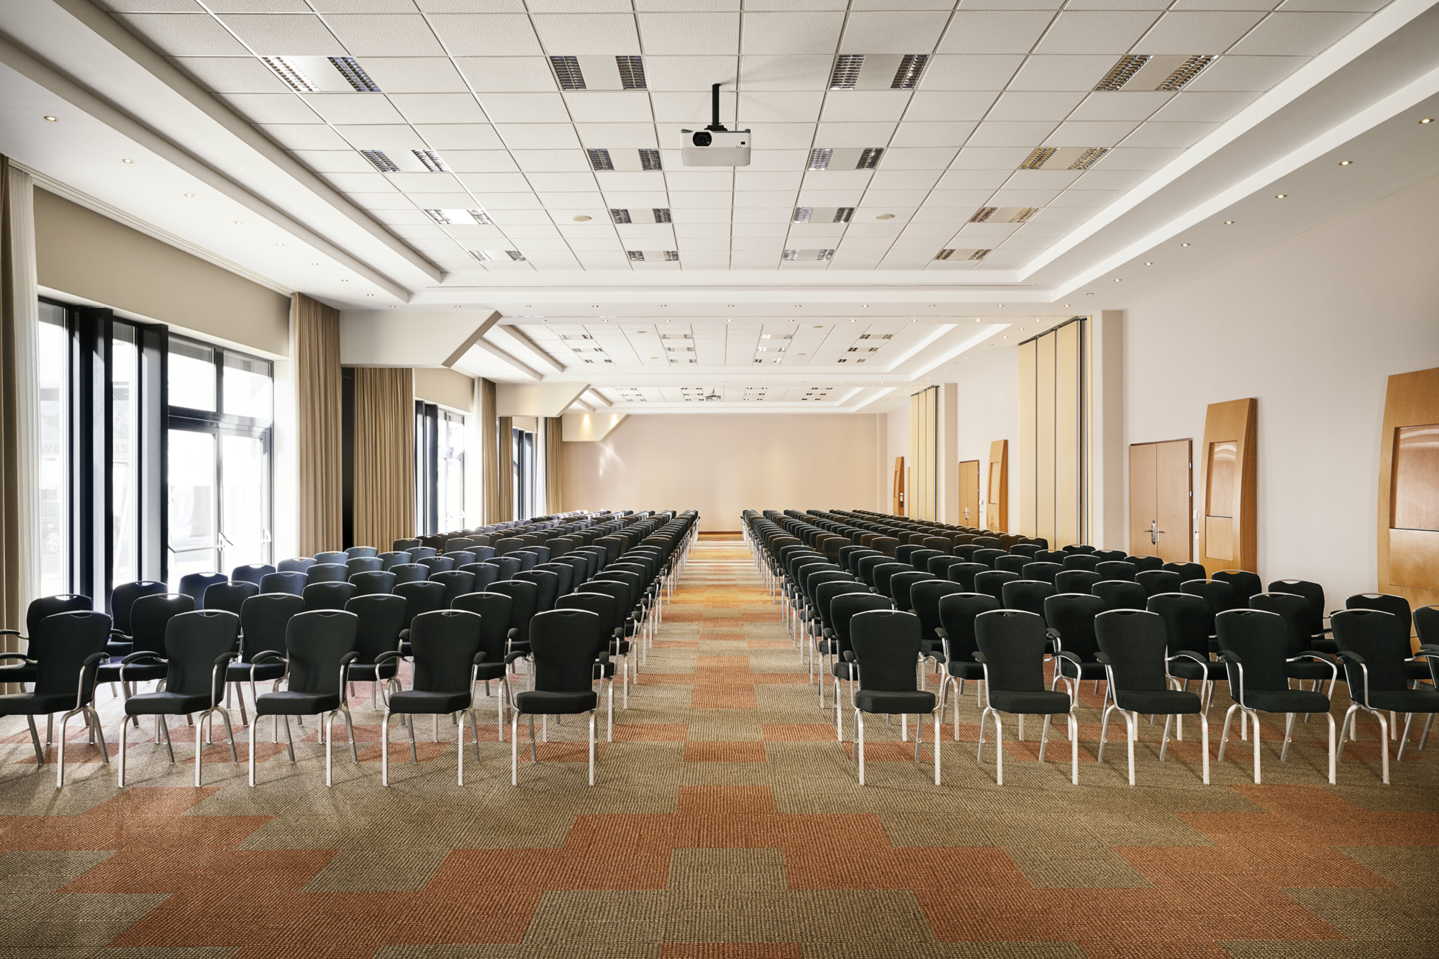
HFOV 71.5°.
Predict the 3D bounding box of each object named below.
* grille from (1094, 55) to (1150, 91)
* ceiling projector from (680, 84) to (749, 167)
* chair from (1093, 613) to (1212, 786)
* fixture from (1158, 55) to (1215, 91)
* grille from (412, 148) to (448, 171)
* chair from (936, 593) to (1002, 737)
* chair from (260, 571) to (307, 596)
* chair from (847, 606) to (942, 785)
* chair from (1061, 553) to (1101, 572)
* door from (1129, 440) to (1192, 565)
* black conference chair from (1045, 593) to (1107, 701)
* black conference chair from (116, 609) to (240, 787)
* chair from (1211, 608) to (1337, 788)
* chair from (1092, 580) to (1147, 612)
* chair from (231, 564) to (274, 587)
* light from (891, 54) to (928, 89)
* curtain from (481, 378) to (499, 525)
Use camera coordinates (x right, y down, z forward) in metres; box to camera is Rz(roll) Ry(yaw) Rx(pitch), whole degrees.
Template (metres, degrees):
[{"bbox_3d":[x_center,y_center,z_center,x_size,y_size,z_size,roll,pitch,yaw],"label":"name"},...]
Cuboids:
[{"bbox_3d":[2.751,-2.771,6.824,0.175,0.040,0.600,0,-1,0],"label":"grille"},{"bbox_3d":[-0.029,-2.449,6.846,0.464,0.494,0.375,0,0,0],"label":"ceiling projector"},{"bbox_3d":[2.463,1.217,5.706,0.580,0.905,0.570,0,-1,-2],"label":"chair"},{"bbox_3d":[3.192,-2.798,6.850,0.150,0.060,0.590,0,-1,0],"label":"fixture"},{"bbox_3d":[-2.425,-2.695,8.421,0.170,0.050,0.542,0,0,0],"label":"grille"},{"bbox_3d":[1.744,1.227,6.672,0.580,0.905,0.570,0,-1,0],"label":"chair"},{"bbox_3d":[-3.911,1.277,8.673,0.575,0.923,0.570,0,-1,0],"label":"chair"},{"bbox_3d":[1.009,1.246,5.812,0.580,0.913,0.585,0,0,0],"label":"chair"},{"bbox_3d":[3.934,1.267,10.553,0.580,0.913,0.585,0,0,0],"label":"chair"},{"bbox_3d":[5.932,0.621,13.474,0.100,2.275,1.924,0,0,0],"label":"door"},{"bbox_3d":[2.520,1.255,6.843,0.580,0.925,0.570,0,0,0],"label":"black conference chair"},{"bbox_3d":[-3.150,1.272,5.897,0.580,0.925,0.570,0,0,0],"label":"black conference chair"},{"bbox_3d":[3.224,1.243,5.862,0.580,0.925,0.570,0,0,0],"label":"chair"},{"bbox_3d":[3.160,1.234,7.635,0.580,0.905,0.570,0,-1,0],"label":"chair"},{"bbox_3d":[-4.590,1.285,9.604,0.575,0.923,0.570,0,-1,0],"label":"chair"},{"bbox_3d":[1.316,-2.827,6.931,0.168,0.050,0.560,0,0,0],"label":"light"},{"bbox_3d":[-5.527,-0.251,24.009,0.220,4.200,1.400,0,-1,0],"label":"curtain"}]

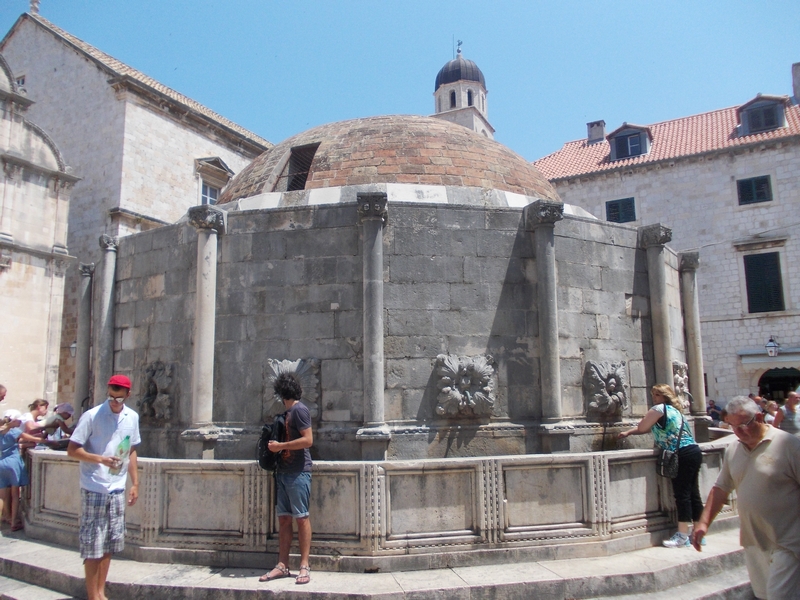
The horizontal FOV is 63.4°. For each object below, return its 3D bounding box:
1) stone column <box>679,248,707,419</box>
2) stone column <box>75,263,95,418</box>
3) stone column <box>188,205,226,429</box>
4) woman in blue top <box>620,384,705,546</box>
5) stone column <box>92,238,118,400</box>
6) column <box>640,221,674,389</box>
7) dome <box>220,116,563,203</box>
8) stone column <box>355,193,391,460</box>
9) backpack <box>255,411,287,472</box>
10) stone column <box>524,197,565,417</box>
[{"bbox_3d":[4.418,0.514,9.763,0.310,2.445,0.300,-4,-9,24],"label":"stone column"},{"bbox_3d":[-4.826,0.589,9.967,0.270,2.445,0.270,3,-9,-21],"label":"stone column"},{"bbox_3d":[-2.181,0.177,7.228,0.320,2.445,0.330,-4,-9,24],"label":"stone column"},{"bbox_3d":[2.783,1.709,6.874,0.780,1.650,0.520,-6,-10,36],"label":"woman in blue top"},{"bbox_3d":[-3.779,0.346,8.337,0.270,2.445,0.270,8,-11,-43],"label":"stone column"},{"bbox_3d":[3.296,0.290,8.181,0.320,2.445,0.330,8,-11,-43],"label":"column"},{"bbox_3d":[-0.174,-2.122,12.189,6.630,2.069,6.630,0,-8,0],"label":"dome"},{"bbox_3d":[-0.274,0.284,6.783,0.330,2.804,0.340,0,-8,1],"label":"stone column"},{"bbox_3d":[-1.128,1.251,5.680,0.230,0.470,0.300,2,-9,-15],"label":"backpack"},{"bbox_3d":[1.648,0.147,7.144,0.320,2.445,0.340,3,-9,-21],"label":"stone column"}]

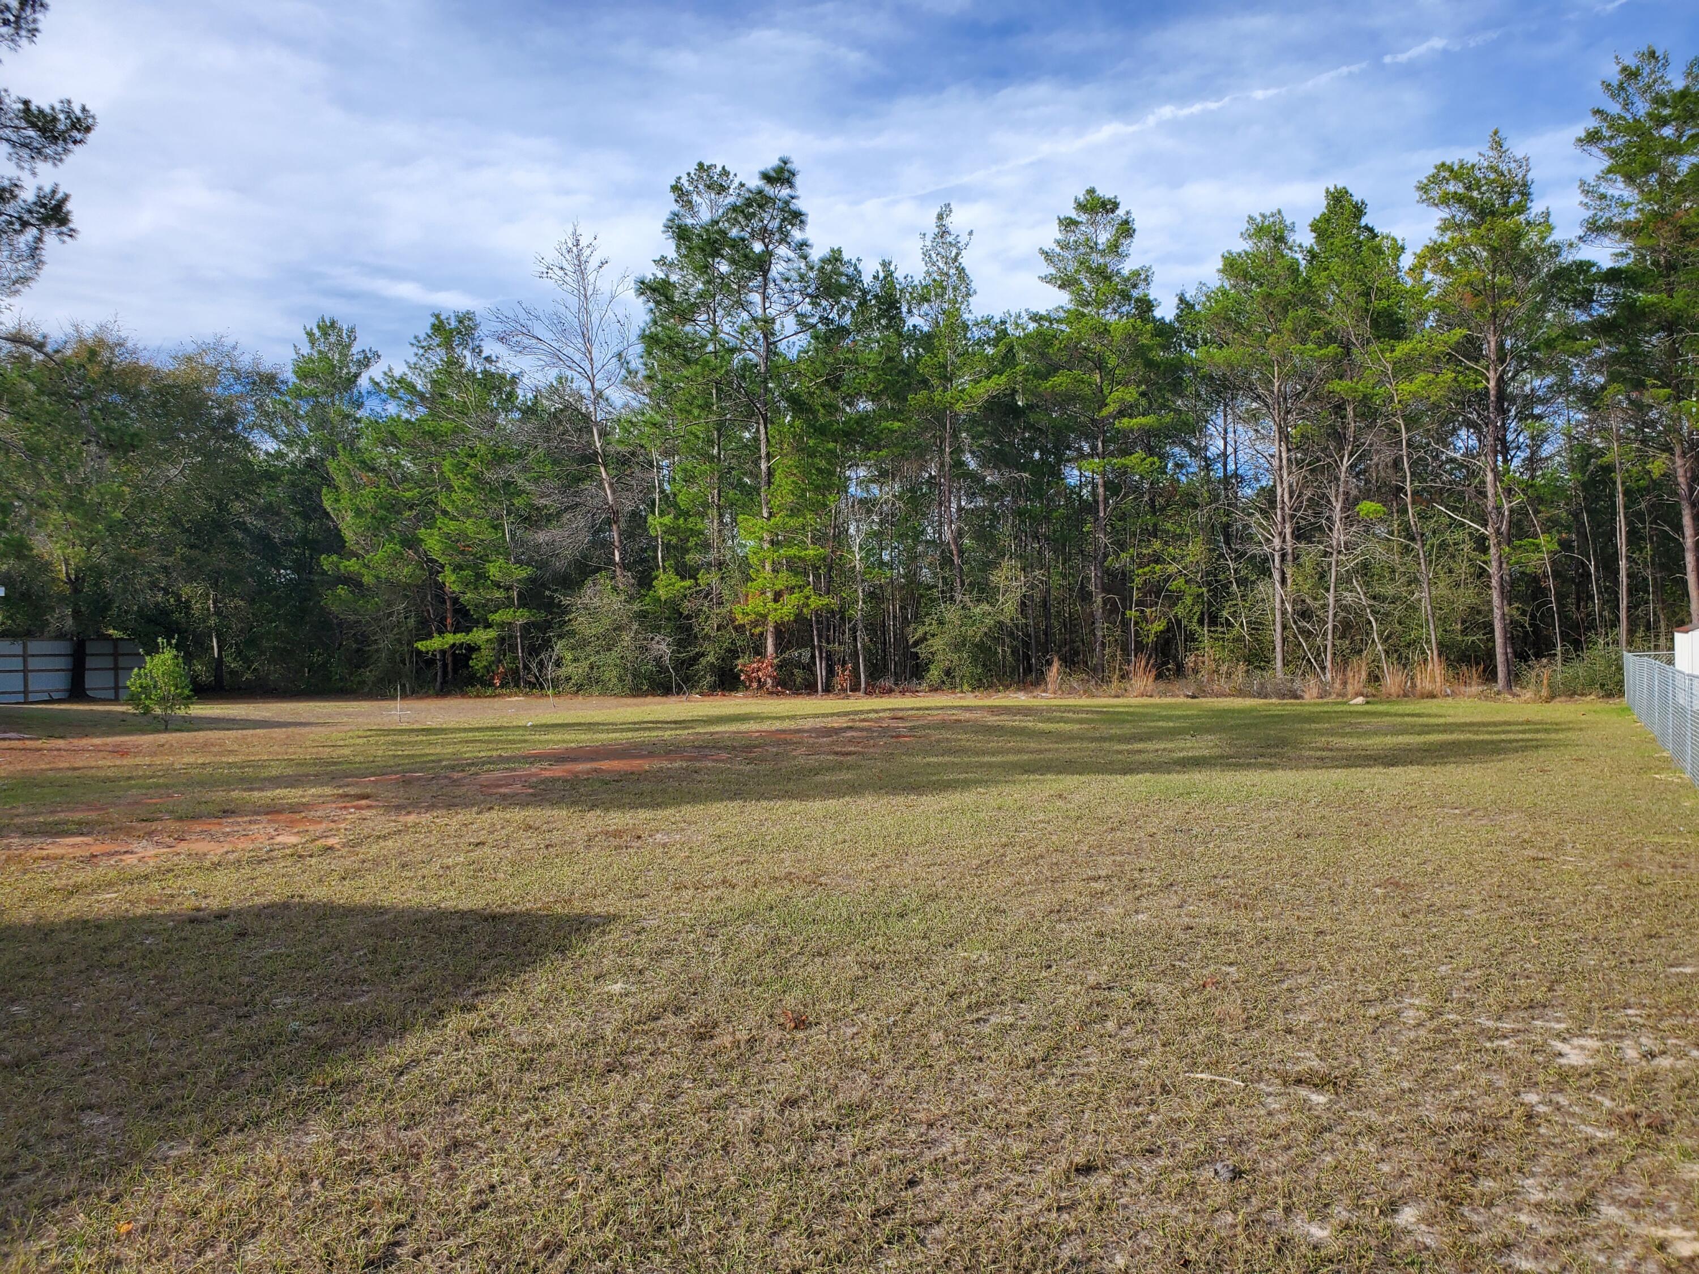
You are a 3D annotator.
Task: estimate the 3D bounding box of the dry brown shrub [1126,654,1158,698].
[{"bbox_3d":[7.800,1.026,34.000,0.840,1.170,0.820,0,0,0],"label":"dry brown shrub"}]

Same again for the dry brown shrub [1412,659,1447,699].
[{"bbox_3d":[15.180,1.094,33.400,0.920,1.050,0.860,0,0,0],"label":"dry brown shrub"}]

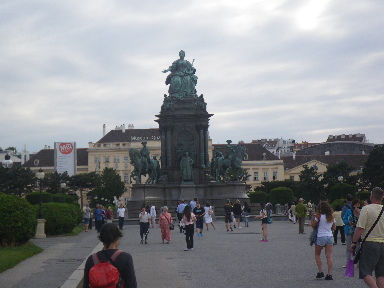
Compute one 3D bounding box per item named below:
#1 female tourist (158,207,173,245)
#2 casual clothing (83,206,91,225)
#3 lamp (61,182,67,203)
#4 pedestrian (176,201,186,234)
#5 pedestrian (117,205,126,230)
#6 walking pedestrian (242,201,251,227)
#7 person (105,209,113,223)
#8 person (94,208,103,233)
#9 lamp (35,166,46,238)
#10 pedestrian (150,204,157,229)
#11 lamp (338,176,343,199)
[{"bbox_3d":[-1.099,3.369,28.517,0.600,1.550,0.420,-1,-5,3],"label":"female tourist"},{"bbox_3d":[-6.452,4.409,42.267,0.360,1.110,0.480,4,-7,-44],"label":"casual clothing"},{"bbox_3d":[-10.368,4.918,55.667,0.550,3.750,0.550,-1,-5,0],"label":"lamp"},{"bbox_3d":[-0.580,4.017,38.000,0.540,1.790,0.400,-1,-5,6],"label":"pedestrian"},{"bbox_3d":[-4.743,4.958,46.400,0.600,1.740,0.420,-1,-5,-6],"label":"pedestrian"},{"bbox_3d":[3.597,4.652,45.400,0.420,1.680,0.480,-3,-5,18],"label":"walking pedestrian"},{"bbox_3d":[-5.329,4.808,44.000,0.480,1.600,0.380,0,-5,-6],"label":"person"},{"bbox_3d":[-5.614,4.497,41.300,0.400,1.700,0.480,1,-5,-22],"label":"person"},{"bbox_3d":[-7.843,3.087,35.654,0.600,3.600,0.600,-1,-5,-6],"label":"lamp"},{"bbox_3d":[-2.690,5.081,48.300,0.400,1.680,0.460,-5,-6,38],"label":"pedestrian"},{"bbox_3d":[11.847,4.362,54.667,0.550,3.750,0.550,-1,-5,0],"label":"lamp"}]

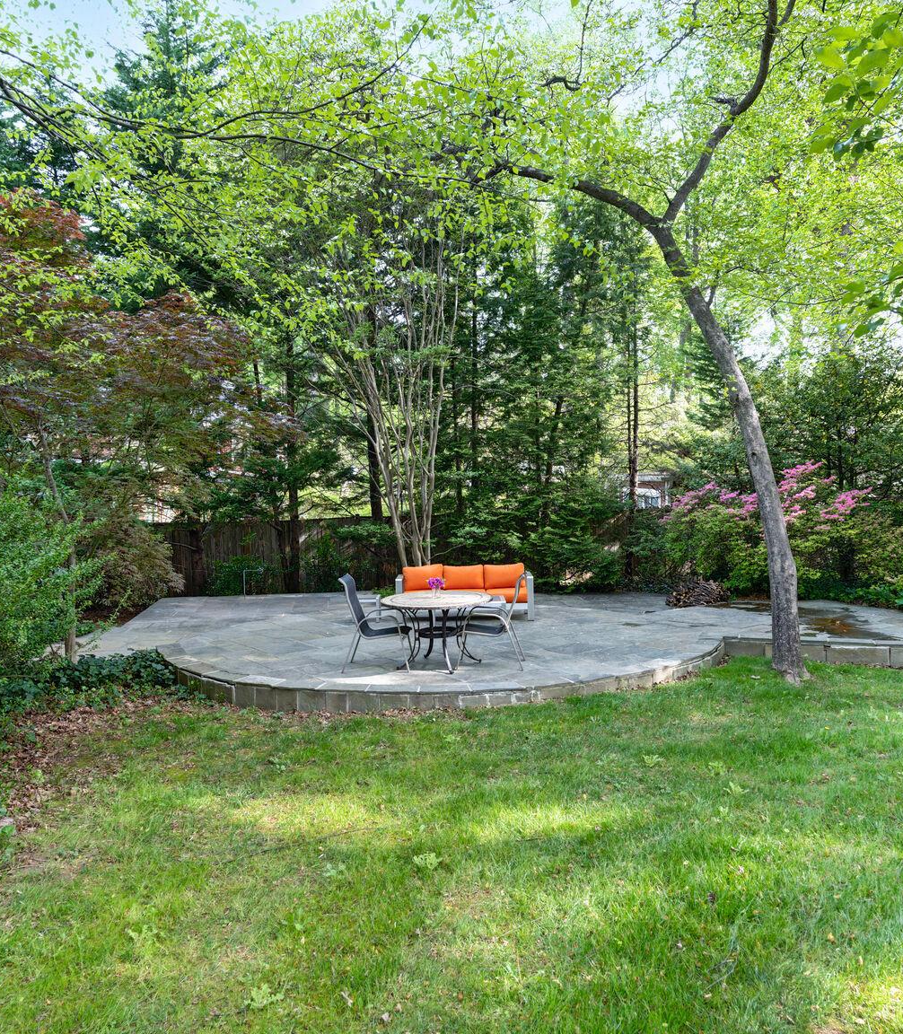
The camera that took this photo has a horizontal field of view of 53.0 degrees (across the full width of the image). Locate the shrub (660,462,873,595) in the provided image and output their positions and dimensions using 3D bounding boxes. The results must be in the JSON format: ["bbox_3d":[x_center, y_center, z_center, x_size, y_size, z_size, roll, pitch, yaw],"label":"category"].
[{"bbox_3d":[5.056,0.154,14.889,3.200,2.100,2.100,-1,3,10],"label":"shrub"}]

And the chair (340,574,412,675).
[{"bbox_3d":[-0.796,1.139,9.773,0.730,0.980,0.580,-1,3,4],"label":"chair"}]

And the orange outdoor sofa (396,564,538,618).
[{"bbox_3d":[0.194,1.065,12.877,1.920,0.730,0.760,-2,3,1],"label":"orange outdoor sofa"}]

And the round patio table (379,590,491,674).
[{"bbox_3d":[-0.146,1.250,9.790,1.210,0.720,1.210,-2,3,0],"label":"round patio table"}]

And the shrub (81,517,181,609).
[{"bbox_3d":[-5.283,0.705,14.954,1.750,1.550,1.600,-2,3,-11],"label":"shrub"}]

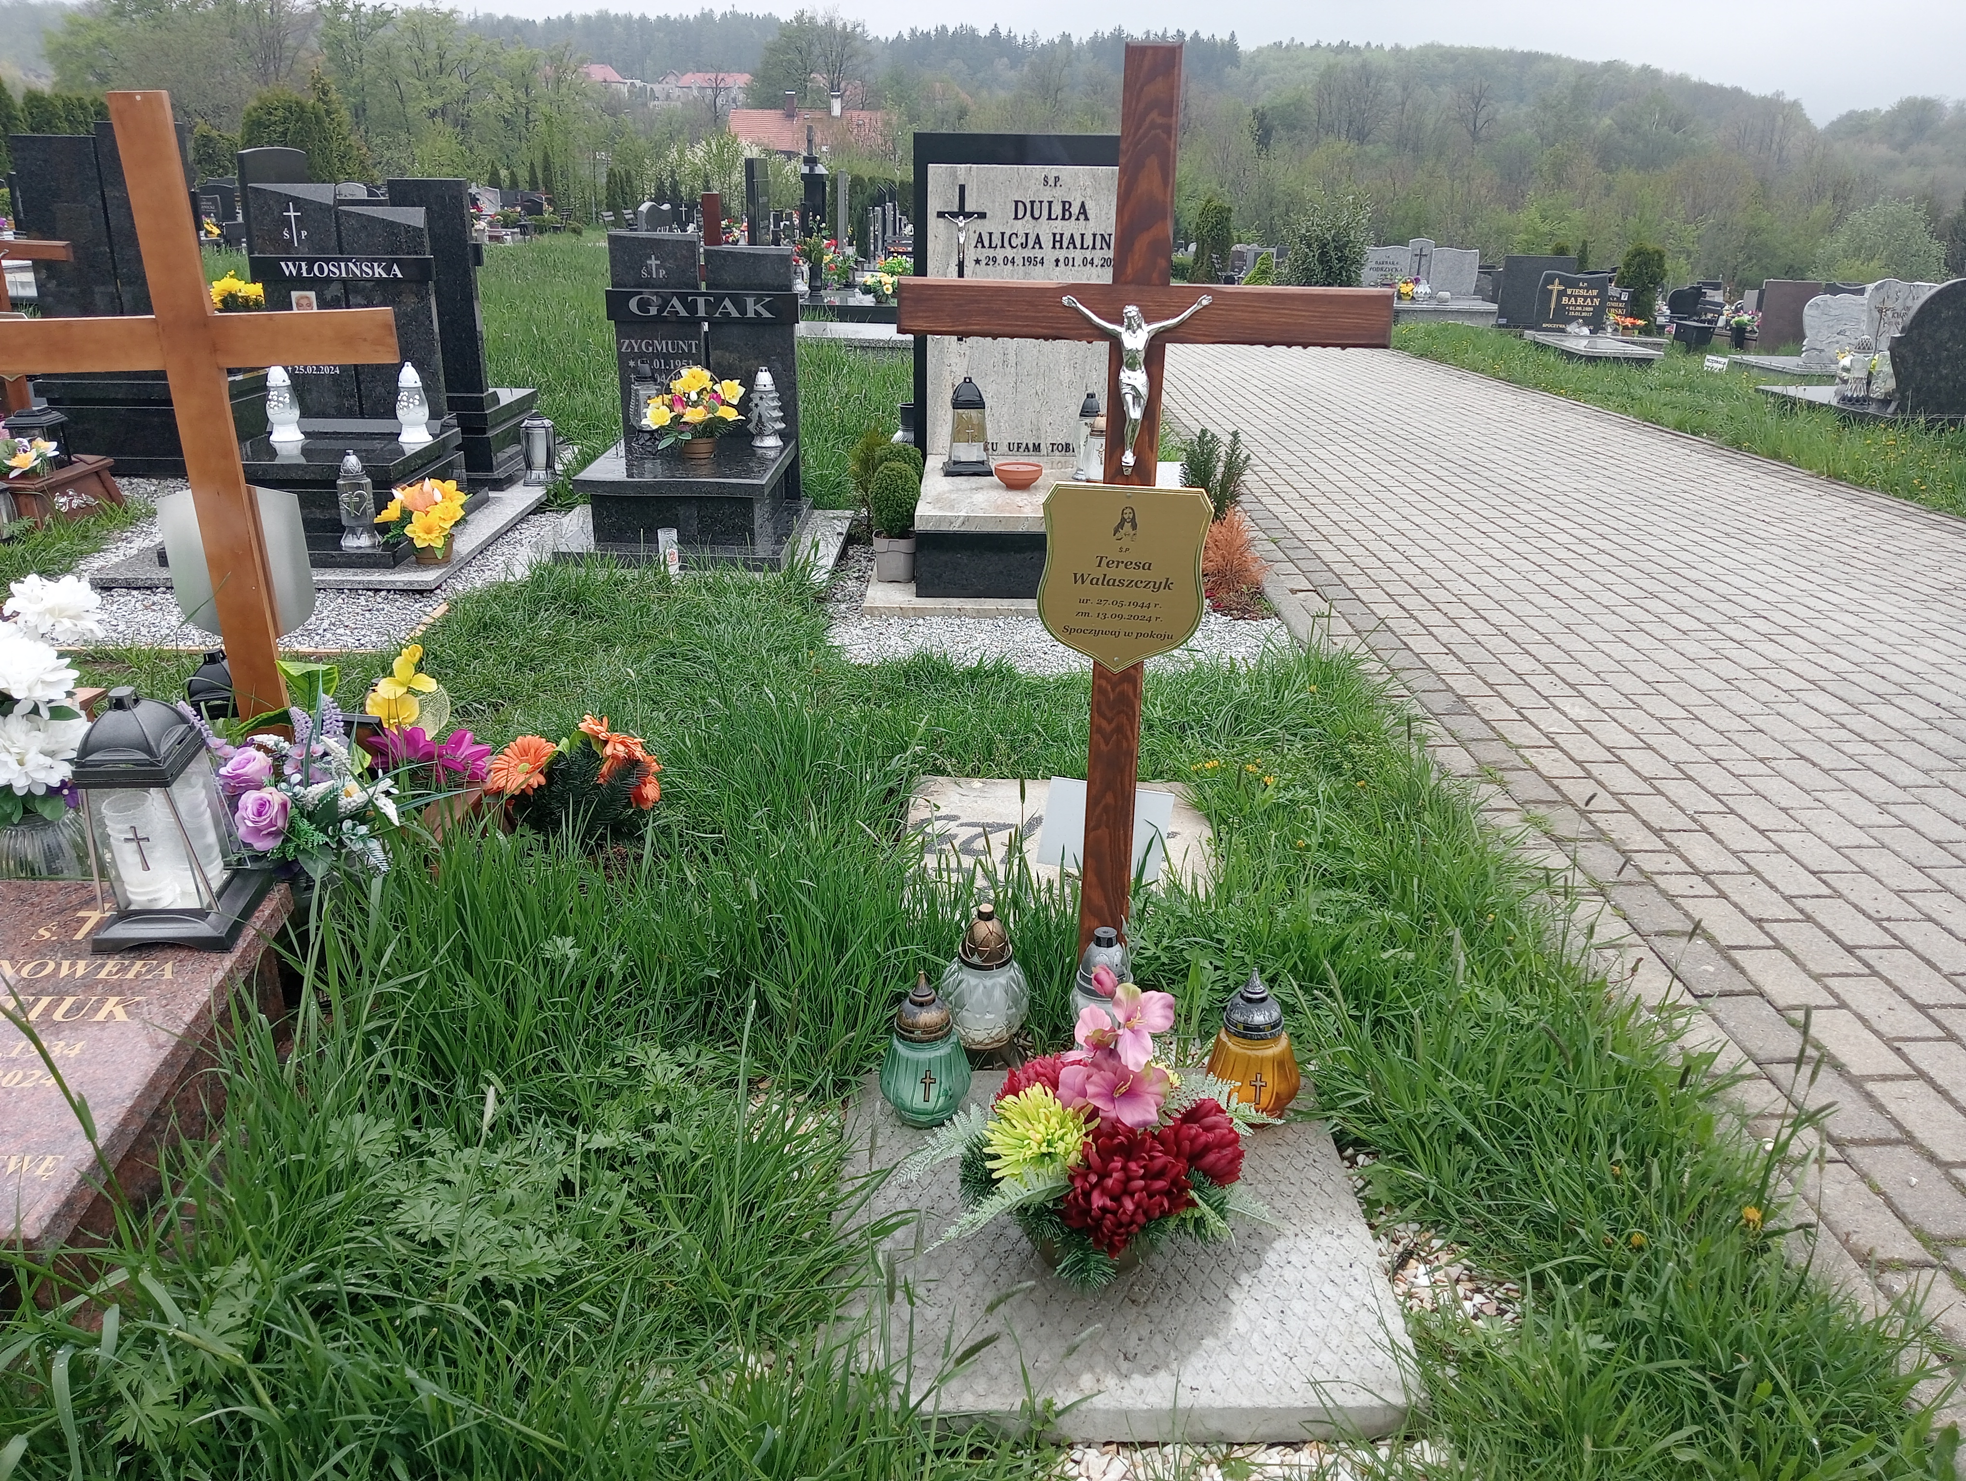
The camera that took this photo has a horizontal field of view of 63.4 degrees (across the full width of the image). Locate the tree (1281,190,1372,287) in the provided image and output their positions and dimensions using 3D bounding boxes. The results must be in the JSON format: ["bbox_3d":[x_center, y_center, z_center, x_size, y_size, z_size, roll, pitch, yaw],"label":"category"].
[{"bbox_3d":[4.742,-6.778,22.000,1.270,1.600,1.200,1,18,0],"label":"tree"}]

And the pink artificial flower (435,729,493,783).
[{"bbox_3d":[-0.813,0.023,2.490,0.090,0.078,0.075,-2,18,-8],"label":"pink artificial flower"}]

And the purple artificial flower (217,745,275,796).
[{"bbox_3d":[-0.966,0.040,2.087,0.069,0.060,0.060,6,22,14],"label":"purple artificial flower"}]

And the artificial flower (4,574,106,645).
[{"bbox_3d":[-1.183,-0.167,2.030,0.120,0.081,0.110,-3,21,-9],"label":"artificial flower"}]

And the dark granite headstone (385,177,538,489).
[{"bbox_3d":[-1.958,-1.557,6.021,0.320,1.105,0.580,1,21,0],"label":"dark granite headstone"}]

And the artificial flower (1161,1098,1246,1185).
[{"bbox_3d":[0.213,0.392,1.551,0.075,0.075,0.075,-13,25,-32],"label":"artificial flower"}]

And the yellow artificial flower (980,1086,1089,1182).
[{"bbox_3d":[0.051,0.376,1.520,0.100,0.078,0.072,4,18,11],"label":"yellow artificial flower"}]

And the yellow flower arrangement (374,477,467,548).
[{"bbox_3d":[-1.782,-0.713,5.050,0.290,0.245,0.250,-2,18,-8],"label":"yellow flower arrangement"}]

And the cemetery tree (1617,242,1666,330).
[{"bbox_3d":[6.965,-4.812,16.857,0.484,0.908,0.550,1,21,0],"label":"cemetery tree"}]

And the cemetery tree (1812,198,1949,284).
[{"bbox_3d":[22.546,-12.478,40.000,3.200,2.500,3.000,1,18,0],"label":"cemetery tree"}]

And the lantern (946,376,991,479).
[{"bbox_3d":[-0.051,-1.039,5.270,0.165,0.300,0.165,1,18,0],"label":"lantern"}]

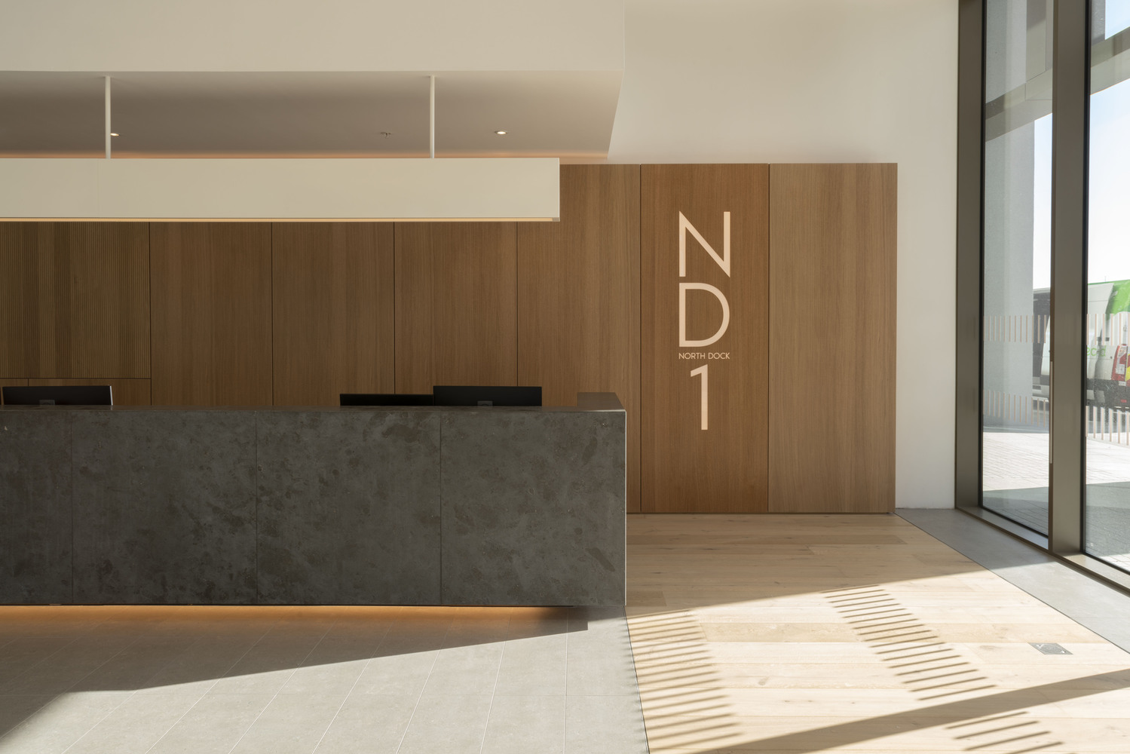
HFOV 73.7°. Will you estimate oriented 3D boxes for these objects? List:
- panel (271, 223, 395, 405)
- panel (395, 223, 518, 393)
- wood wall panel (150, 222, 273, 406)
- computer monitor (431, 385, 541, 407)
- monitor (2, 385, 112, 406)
[{"bbox_3d":[-1.885,-0.309,6.140,1.000,2.830,0.040,0,2,1],"label":"panel"},{"bbox_3d":[-0.883,-0.309,6.130,1.000,2.830,0.040,0,2,1],"label":"panel"},{"bbox_3d":[-2.886,-0.309,6.150,1.000,2.830,0.040,0,2,1],"label":"wood wall panel"},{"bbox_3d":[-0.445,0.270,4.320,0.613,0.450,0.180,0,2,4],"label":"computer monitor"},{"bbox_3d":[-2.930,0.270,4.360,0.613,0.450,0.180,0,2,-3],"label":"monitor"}]

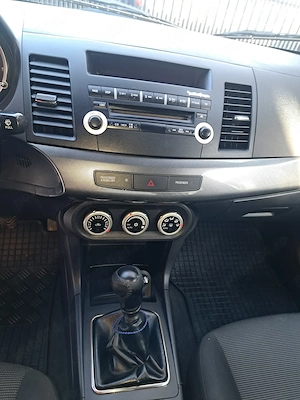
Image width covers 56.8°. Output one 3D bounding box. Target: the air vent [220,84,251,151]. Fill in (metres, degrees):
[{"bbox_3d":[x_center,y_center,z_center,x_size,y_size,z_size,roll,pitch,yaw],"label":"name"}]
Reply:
[{"bbox_3d":[0.157,-0.151,0.517,0.055,0.114,0.025,1,12,-19],"label":"air vent"}]

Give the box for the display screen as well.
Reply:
[{"bbox_3d":[0.004,-0.213,0.465,0.212,0.037,0.020,2,11,-14],"label":"display screen"}]

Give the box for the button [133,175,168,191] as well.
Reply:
[{"bbox_3d":[0.002,-0.029,0.462,0.058,0.025,0.013,2,22,-14],"label":"button"}]

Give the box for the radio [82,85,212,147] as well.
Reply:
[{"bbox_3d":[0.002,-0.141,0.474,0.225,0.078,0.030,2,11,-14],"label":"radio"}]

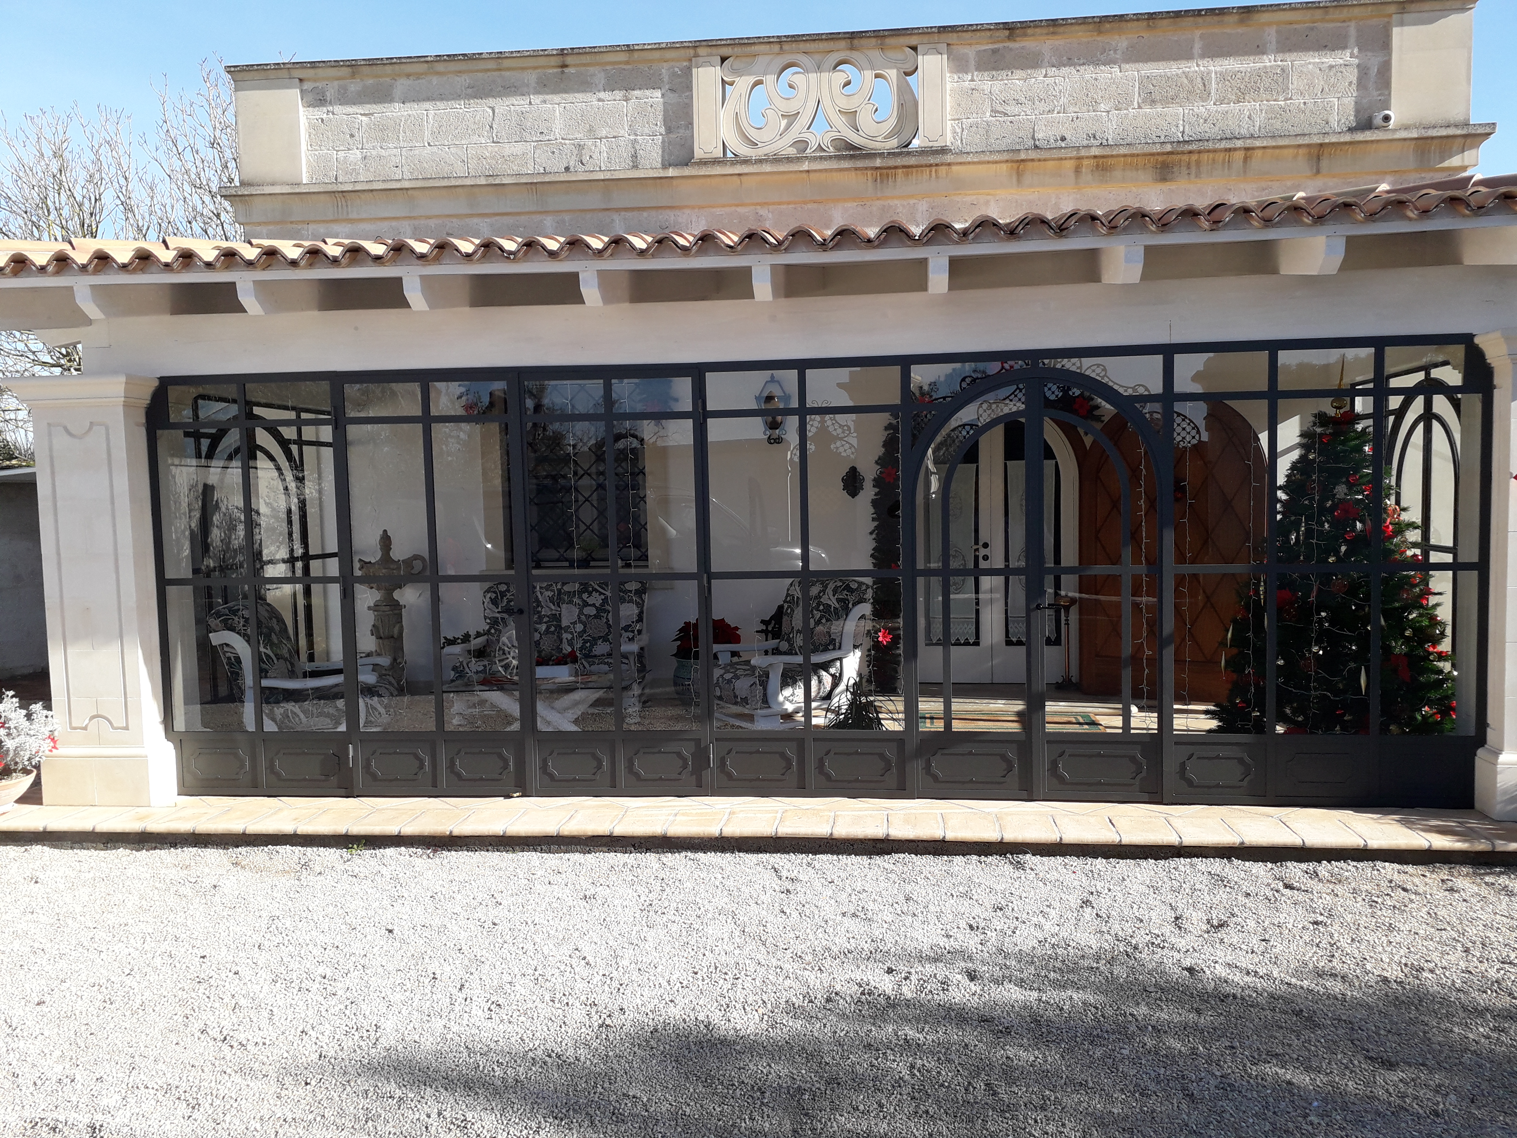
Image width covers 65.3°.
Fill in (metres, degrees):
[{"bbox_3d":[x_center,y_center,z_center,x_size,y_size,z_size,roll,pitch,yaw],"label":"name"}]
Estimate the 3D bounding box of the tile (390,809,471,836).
[{"bbox_3d":[-1.583,1.255,5.823,0.250,0.030,0.344,-1,4,6],"label":"tile"}]

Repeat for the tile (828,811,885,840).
[{"bbox_3d":[0.476,1.209,5.562,0.246,0.032,0.326,-1,4,7],"label":"tile"}]

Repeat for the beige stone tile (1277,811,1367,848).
[{"bbox_3d":[2.531,1.189,5.317,0.246,0.032,0.326,-1,4,7],"label":"beige stone tile"}]

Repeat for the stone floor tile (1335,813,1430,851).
[{"bbox_3d":[2.790,1.187,5.284,0.246,0.032,0.326,-1,4,7],"label":"stone floor tile"}]

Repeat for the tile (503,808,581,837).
[{"bbox_3d":[-1.059,1.240,5.765,0.250,0.030,0.344,-1,4,6],"label":"tile"}]

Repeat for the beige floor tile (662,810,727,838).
[{"bbox_3d":[-0.288,1.225,5.677,0.250,0.030,0.344,-1,4,6],"label":"beige floor tile"}]

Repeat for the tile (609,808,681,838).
[{"bbox_3d":[-0.543,1.228,5.706,0.250,0.030,0.344,-1,4,6],"label":"tile"}]

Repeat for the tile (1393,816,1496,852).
[{"bbox_3d":[3.073,1.199,5.295,0.250,0.030,0.344,-1,4,6],"label":"tile"}]

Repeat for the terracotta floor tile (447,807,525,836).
[{"bbox_3d":[-1.321,1.247,5.808,0.243,0.032,0.333,-1,4,6],"label":"terracotta floor tile"}]

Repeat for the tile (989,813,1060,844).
[{"bbox_3d":[1.242,1.200,5.473,0.246,0.032,0.326,-1,4,7],"label":"tile"}]

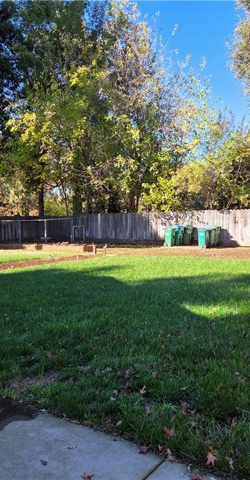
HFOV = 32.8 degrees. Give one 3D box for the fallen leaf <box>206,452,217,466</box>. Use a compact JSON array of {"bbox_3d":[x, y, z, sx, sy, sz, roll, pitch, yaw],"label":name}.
[{"bbox_3d":[0.530,1.340,2.592,0.072,0.035,0.090,1,3,12],"label":"fallen leaf"}]

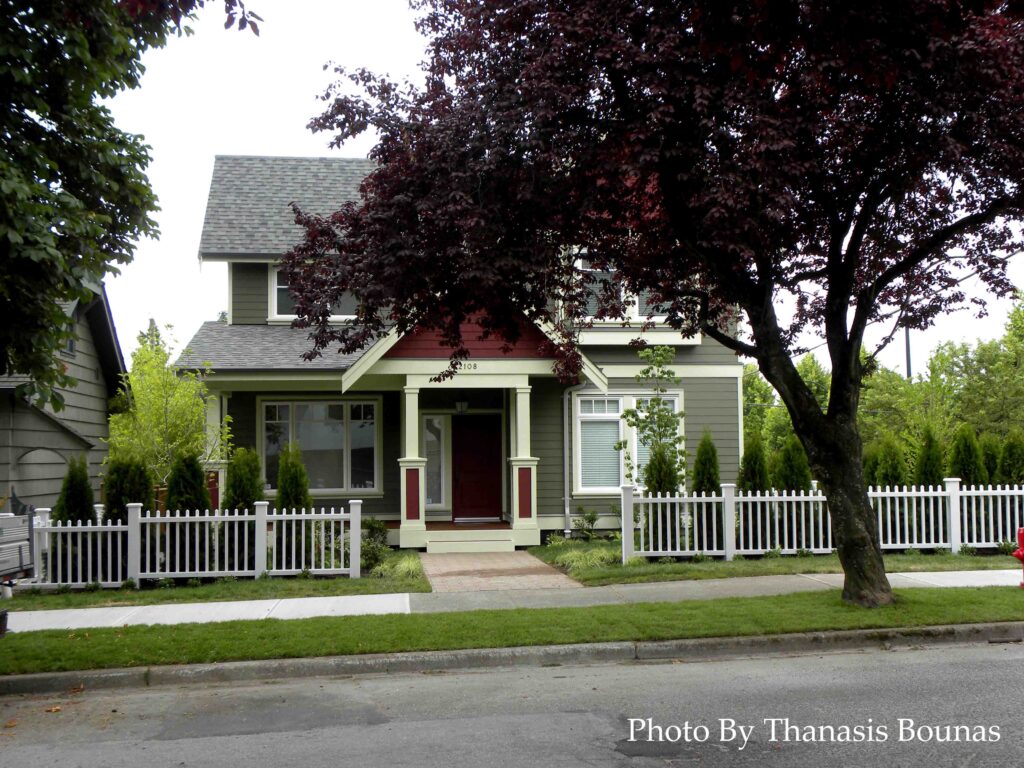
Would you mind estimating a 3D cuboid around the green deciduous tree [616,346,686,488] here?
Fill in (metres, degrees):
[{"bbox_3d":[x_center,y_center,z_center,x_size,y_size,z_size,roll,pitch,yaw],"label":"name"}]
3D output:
[{"bbox_3d":[2.341,1.070,20.206,1.180,3.400,1.100,0,-3,-6],"label":"green deciduous tree"}]

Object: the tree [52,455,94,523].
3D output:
[{"bbox_3d":[-6.490,2.001,17.984,0.680,1.910,0.680,0,-3,-7],"label":"tree"}]

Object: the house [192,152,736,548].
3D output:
[{"bbox_3d":[-1.032,-0.912,25.565,10.450,8.080,9.800,0,-3,-7],"label":"house"}]

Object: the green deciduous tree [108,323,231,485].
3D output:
[{"bbox_3d":[-5.499,0.979,19.416,1.980,3.940,1.800,0,-3,-6],"label":"green deciduous tree"}]

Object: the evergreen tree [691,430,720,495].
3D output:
[{"bbox_3d":[3.068,1.736,19.239,0.510,1.990,0.510,0,-3,-7],"label":"evergreen tree"}]

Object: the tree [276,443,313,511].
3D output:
[{"bbox_3d":[-3.301,1.883,18.404,0.580,1.990,0.580,0,-3,-7],"label":"tree"}]

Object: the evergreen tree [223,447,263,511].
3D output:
[{"bbox_3d":[-4.068,1.922,18.303,0.640,1.960,0.640,0,-3,-7],"label":"evergreen tree"}]

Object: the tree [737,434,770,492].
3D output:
[{"bbox_3d":[3.776,1.733,18.961,0.560,1.920,0.560,0,-3,-6],"label":"tree"}]

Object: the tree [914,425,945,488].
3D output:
[{"bbox_3d":[6.784,1.667,19.726,0.500,2.010,0.500,0,-3,-7],"label":"tree"}]

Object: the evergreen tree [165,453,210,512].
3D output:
[{"bbox_3d":[-4.827,1.971,18.042,0.700,1.900,0.680,0,-3,-6],"label":"evergreen tree"}]

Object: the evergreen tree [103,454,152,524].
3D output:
[{"bbox_3d":[-5.691,2.020,17.950,0.740,1.890,0.700,0,-3,-6],"label":"evergreen tree"}]

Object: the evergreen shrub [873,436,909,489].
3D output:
[{"bbox_3d":[6.071,1.740,19.402,0.560,1.860,0.560,0,-3,-6],"label":"evergreen shrub"}]

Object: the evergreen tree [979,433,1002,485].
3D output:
[{"bbox_3d":[8.184,1.773,20.760,0.500,1.880,0.500,0,-3,-7],"label":"evergreen tree"}]

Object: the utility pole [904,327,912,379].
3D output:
[{"bbox_3d":[16.932,-0.915,51.791,0.220,9.200,0.220,0,-3,-6],"label":"utility pole"}]

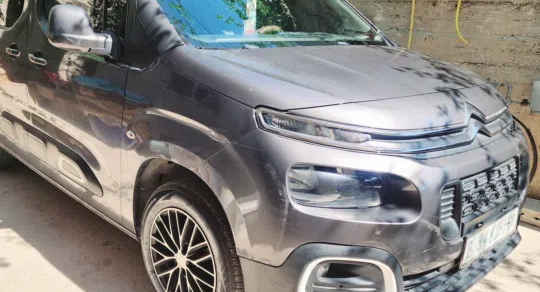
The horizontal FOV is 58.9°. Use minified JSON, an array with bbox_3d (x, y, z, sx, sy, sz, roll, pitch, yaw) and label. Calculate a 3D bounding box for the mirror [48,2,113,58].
[{"bbox_3d":[-0.854,-0.521,2.170,0.235,0.225,0.190,-10,19,-43],"label":"mirror"}]

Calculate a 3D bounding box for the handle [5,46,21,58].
[{"bbox_3d":[-1.647,-0.603,3.067,0.050,0.048,0.200,-10,19,-43],"label":"handle"}]

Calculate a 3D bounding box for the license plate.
[{"bbox_3d":[0.896,0.356,1.917,0.520,0.110,0.015,-10,16,-43],"label":"license plate"}]

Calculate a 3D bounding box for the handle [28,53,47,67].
[{"bbox_3d":[-1.341,-0.498,2.762,0.050,0.048,0.200,-10,19,-43],"label":"handle"}]

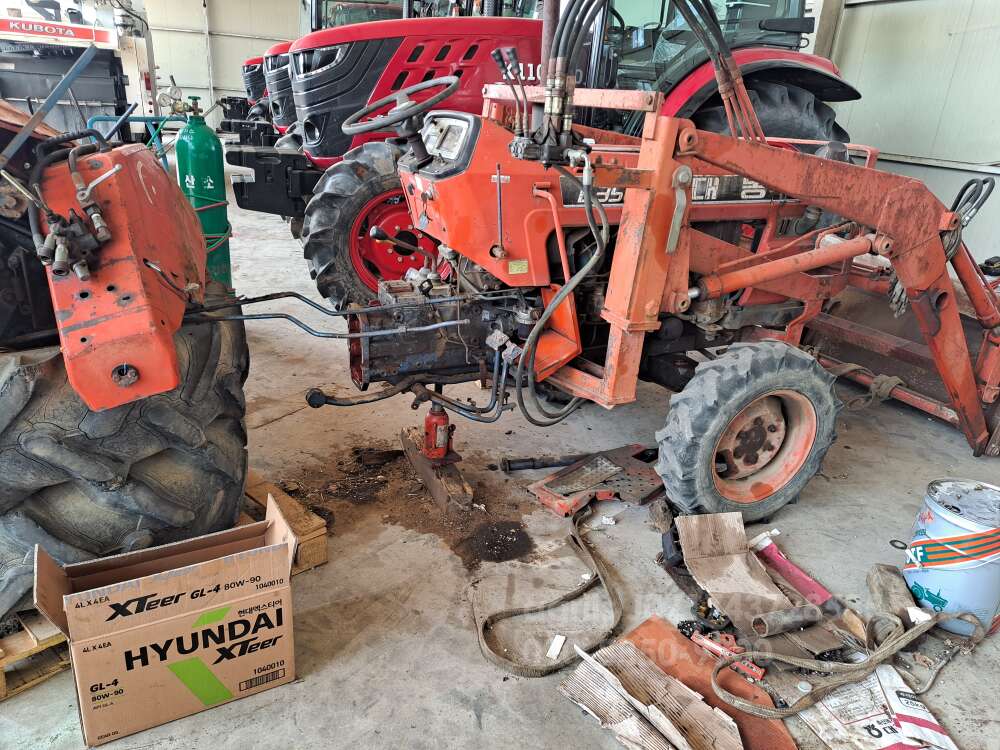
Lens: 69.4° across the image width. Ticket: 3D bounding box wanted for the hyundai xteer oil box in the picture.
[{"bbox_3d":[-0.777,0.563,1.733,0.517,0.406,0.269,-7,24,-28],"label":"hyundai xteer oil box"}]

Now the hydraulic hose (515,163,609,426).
[{"bbox_3d":[0.184,-0.227,2.249,0.289,0.844,0.200,-5,23,-22],"label":"hydraulic hose"}]

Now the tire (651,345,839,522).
[{"bbox_3d":[0.897,0.213,2.567,0.730,0.720,0.195,-5,23,-22],"label":"tire"}]

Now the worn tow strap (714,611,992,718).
[{"bbox_3d":[0.986,0.769,1.924,0.906,0.130,0.209,-1,21,-13],"label":"worn tow strap"}]

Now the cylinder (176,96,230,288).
[{"bbox_3d":[-1.609,-0.829,3.950,0.235,1.300,0.235,4,21,0],"label":"cylinder"}]

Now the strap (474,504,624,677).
[{"bbox_3d":[0.246,0.635,2.227,0.342,0.060,0.886,15,23,25],"label":"strap"}]

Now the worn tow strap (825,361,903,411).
[{"bbox_3d":[1.938,0.059,3.837,0.140,0.190,0.400,-5,23,-22],"label":"worn tow strap"}]

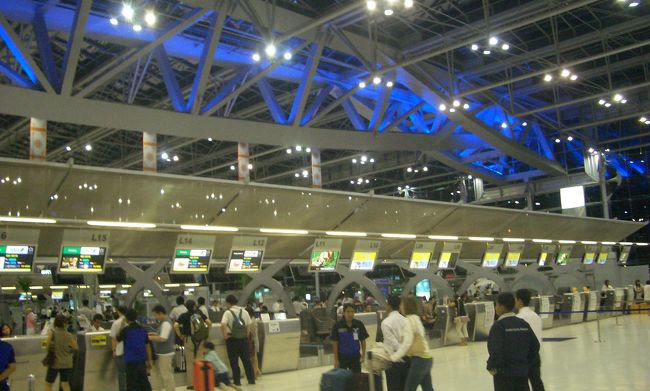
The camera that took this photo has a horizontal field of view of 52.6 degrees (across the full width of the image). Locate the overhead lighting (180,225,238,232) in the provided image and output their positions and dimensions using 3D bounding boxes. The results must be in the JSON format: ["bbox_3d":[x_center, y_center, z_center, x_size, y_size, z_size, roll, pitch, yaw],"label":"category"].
[{"bbox_3d":[-2.430,0.701,13.821,1.500,0.120,0.130,5,-11,-43],"label":"overhead lighting"}]

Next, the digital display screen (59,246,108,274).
[{"bbox_3d":[-4.851,1.286,13.196,0.980,0.560,0.100,5,8,-43],"label":"digital display screen"}]

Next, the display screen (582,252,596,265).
[{"bbox_3d":[12.114,2.922,30.058,0.970,0.570,0.120,5,11,-43],"label":"display screen"}]

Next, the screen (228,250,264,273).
[{"bbox_3d":[-1.943,1.634,16.359,0.970,0.570,0.120,5,11,-43],"label":"screen"}]

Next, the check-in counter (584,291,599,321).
[{"bbox_3d":[10.395,4.363,25.870,1.030,1.150,0.720,5,-11,-43],"label":"check-in counter"}]

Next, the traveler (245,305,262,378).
[{"bbox_3d":[-1.519,3.055,13.770,0.450,1.560,0.350,5,-11,-41],"label":"traveler"}]

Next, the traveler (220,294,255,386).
[{"bbox_3d":[-1.698,2.814,12.748,0.550,1.740,0.450,2,-9,-28],"label":"traveler"}]

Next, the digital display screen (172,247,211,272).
[{"bbox_3d":[-2.919,1.438,14.472,0.910,0.520,0.100,5,8,-43],"label":"digital display screen"}]

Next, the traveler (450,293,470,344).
[{"bbox_3d":[4.307,3.853,20.579,0.480,1.600,0.380,5,-12,-43],"label":"traveler"}]

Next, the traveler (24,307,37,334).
[{"bbox_3d":[-10.713,4.921,23.871,0.480,1.660,0.340,-5,-9,10],"label":"traveler"}]

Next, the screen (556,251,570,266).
[{"bbox_3d":[9.515,2.533,26.212,0.950,0.570,0.130,5,12,-43],"label":"screen"}]

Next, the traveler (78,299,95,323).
[{"bbox_3d":[-6.214,3.565,17.091,0.500,1.700,0.350,1,-9,-25],"label":"traveler"}]

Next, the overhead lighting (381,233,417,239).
[{"bbox_3d":[2.099,1.146,18.638,1.520,0.100,0.140,5,-12,-43],"label":"overhead lighting"}]

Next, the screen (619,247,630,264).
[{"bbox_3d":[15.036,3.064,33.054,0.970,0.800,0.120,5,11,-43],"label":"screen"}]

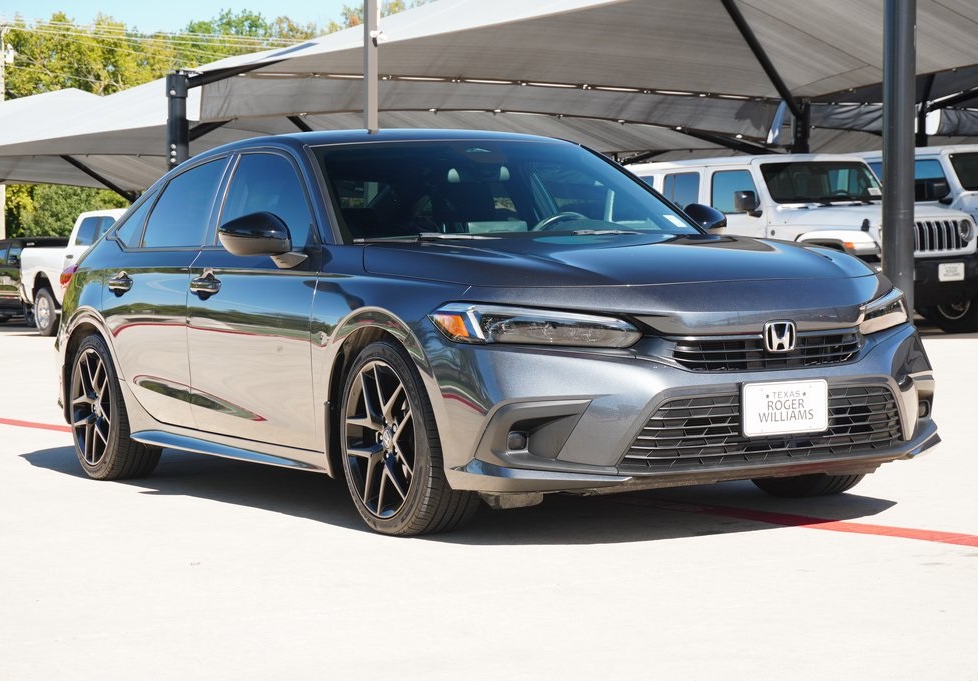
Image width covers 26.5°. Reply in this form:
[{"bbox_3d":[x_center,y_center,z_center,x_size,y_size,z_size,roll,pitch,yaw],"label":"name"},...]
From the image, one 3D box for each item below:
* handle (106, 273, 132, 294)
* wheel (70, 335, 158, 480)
[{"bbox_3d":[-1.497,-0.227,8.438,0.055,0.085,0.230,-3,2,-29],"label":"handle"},{"bbox_3d":[-1.589,0.276,8.866,0.238,0.642,0.642,-3,2,-29],"label":"wheel"}]

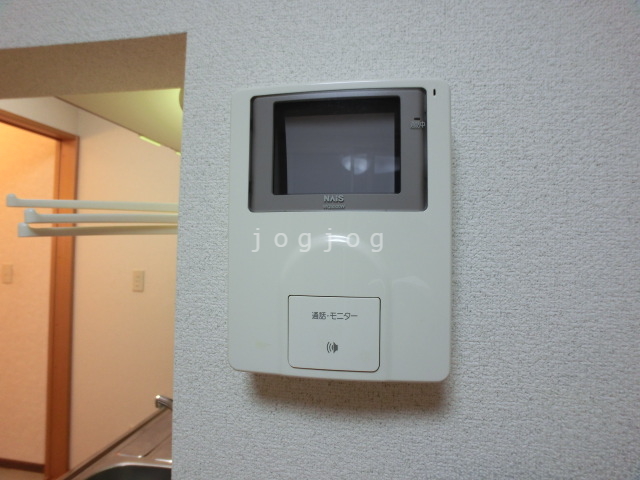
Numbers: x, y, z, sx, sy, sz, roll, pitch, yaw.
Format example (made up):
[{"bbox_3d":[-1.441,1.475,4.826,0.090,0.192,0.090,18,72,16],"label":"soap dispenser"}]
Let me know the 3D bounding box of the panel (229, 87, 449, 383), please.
[{"bbox_3d":[0.013,-0.007,0.298,0.164,0.218,0.045,0,-1,10],"label":"panel"}]

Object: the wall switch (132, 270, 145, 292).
[{"bbox_3d":[-1.022,0.235,2.190,0.070,0.120,0.012,1,-1,10],"label":"wall switch"}]

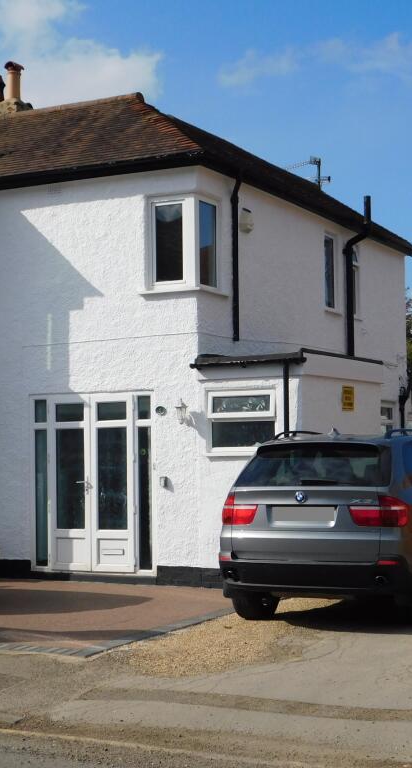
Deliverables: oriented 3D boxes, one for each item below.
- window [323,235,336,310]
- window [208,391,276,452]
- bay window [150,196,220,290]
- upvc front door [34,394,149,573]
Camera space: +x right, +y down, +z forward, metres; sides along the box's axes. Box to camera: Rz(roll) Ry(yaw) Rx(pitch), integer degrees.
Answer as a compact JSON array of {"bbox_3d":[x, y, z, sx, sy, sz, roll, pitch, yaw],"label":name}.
[{"bbox_3d":[1.793,-1.634,17.403,0.112,1.116,0.578,-2,-3,27],"label":"window"},{"bbox_3d":[0.424,0.443,14.039,0.908,0.771,0.120,-2,-3,27],"label":"window"},{"bbox_3d":[-0.245,-1.629,13.964,0.680,1.106,0.678,-2,-3,27],"label":"bay window"},{"bbox_3d":[-1.343,1.178,14.093,1.755,2.139,0.122,-2,-3,27],"label":"upvc front door"}]

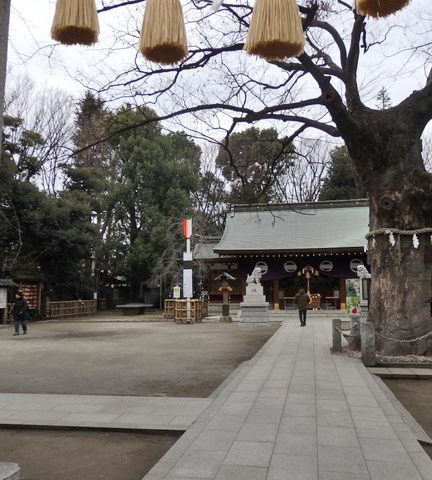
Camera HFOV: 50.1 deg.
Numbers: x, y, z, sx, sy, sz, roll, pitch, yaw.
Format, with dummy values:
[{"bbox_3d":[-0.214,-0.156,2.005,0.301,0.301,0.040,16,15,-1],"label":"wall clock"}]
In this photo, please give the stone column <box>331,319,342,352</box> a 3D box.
[{"bbox_3d":[3.149,2.479,12.074,0.200,0.850,0.200,-2,-7,12],"label":"stone column"}]

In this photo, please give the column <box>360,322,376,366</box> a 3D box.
[{"bbox_3d":[3.209,2.195,9.806,0.220,0.910,0.220,0,-6,-6],"label":"column"}]

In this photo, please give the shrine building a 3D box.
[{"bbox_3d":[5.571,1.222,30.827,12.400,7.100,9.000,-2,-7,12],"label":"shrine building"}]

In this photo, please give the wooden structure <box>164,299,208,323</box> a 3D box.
[{"bbox_3d":[-1.574,3.788,24.758,2.300,1.220,2.600,0,-6,-3],"label":"wooden structure"}]

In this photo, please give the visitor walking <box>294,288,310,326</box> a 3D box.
[{"bbox_3d":[3.926,3.055,20.973,0.550,1.680,0.400,-2,-7,12],"label":"visitor walking"}]

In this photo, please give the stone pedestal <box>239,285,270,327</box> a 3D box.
[{"bbox_3d":[1.855,3.056,21.746,1.380,1.930,1.300,-2,-7,12],"label":"stone pedestal"}]

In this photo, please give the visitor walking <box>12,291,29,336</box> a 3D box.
[{"bbox_3d":[-7.537,2.843,17.946,0.580,1.640,0.500,2,-7,-20],"label":"visitor walking"}]

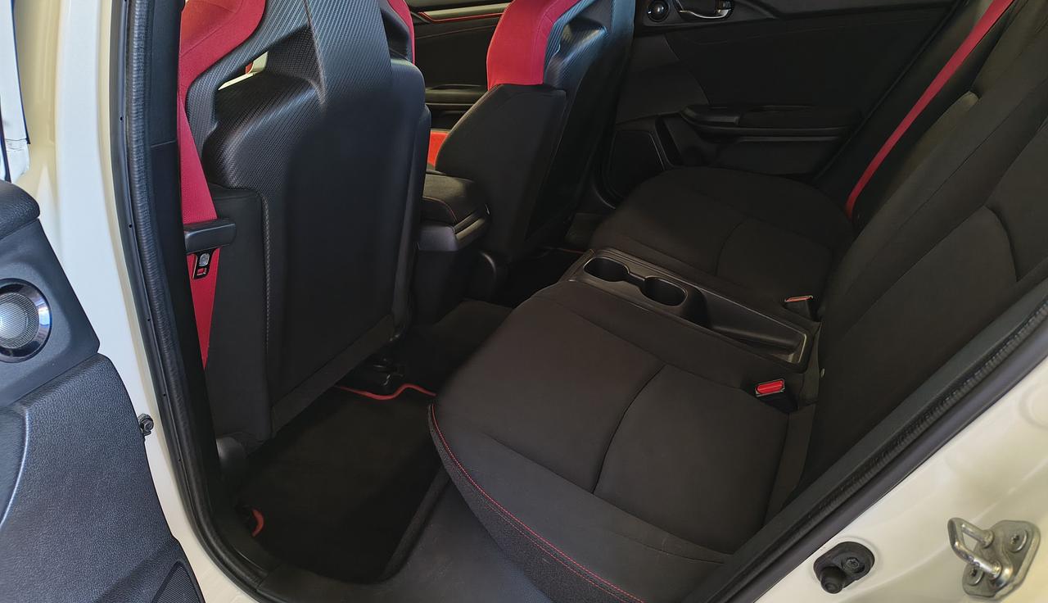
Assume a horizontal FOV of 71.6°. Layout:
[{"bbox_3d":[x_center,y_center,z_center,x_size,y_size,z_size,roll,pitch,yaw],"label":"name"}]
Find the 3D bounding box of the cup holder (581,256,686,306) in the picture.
[{"bbox_3d":[0.185,-0.018,1.270,0.180,0.056,0.090,22,31,16],"label":"cup holder"}]

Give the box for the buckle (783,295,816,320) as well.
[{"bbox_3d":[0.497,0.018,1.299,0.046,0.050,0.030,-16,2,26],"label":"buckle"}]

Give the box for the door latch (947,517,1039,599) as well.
[{"bbox_3d":[0.298,0.163,0.468,0.038,0.057,0.043,28,22,-23],"label":"door latch"}]

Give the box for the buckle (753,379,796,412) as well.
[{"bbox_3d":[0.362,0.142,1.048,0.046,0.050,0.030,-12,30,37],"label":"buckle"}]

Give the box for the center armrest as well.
[{"bbox_3d":[-0.198,-0.203,1.358,0.260,0.060,0.155,11,27,22],"label":"center armrest"}]

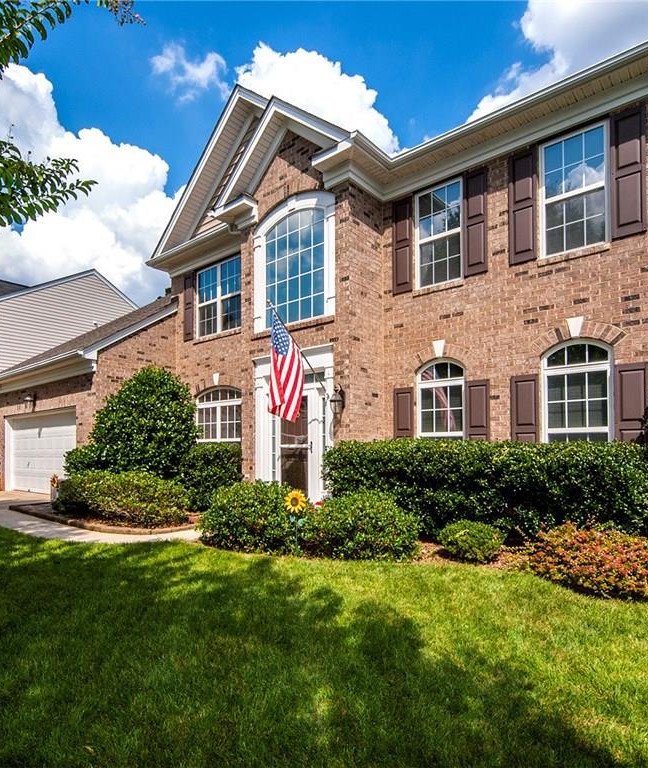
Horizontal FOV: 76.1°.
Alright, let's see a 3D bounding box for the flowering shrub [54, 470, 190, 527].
[{"bbox_3d":[-3.833,2.138,7.800,2.300,0.900,1.500,-5,-7,39],"label":"flowering shrub"}]

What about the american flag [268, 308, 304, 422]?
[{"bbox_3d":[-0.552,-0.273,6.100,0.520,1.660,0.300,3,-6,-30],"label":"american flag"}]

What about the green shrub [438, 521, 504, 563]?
[{"bbox_3d":[1.888,2.016,5.300,0.800,0.500,0.750,-5,-7,39],"label":"green shrub"}]

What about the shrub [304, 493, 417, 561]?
[{"bbox_3d":[0.507,1.859,5.600,1.500,0.800,1.300,-5,-7,39],"label":"shrub"}]

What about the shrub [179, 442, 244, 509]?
[{"bbox_3d":[-2.412,1.966,8.800,1.300,1.400,1.250,-5,-7,39],"label":"shrub"}]

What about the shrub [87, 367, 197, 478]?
[{"bbox_3d":[-4.011,1.066,9.100,2.350,2.900,2.350,-5,-7,39],"label":"shrub"}]

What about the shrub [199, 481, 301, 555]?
[{"bbox_3d":[-1.079,1.905,6.000,1.400,0.900,1.350,-1,-6,0],"label":"shrub"}]

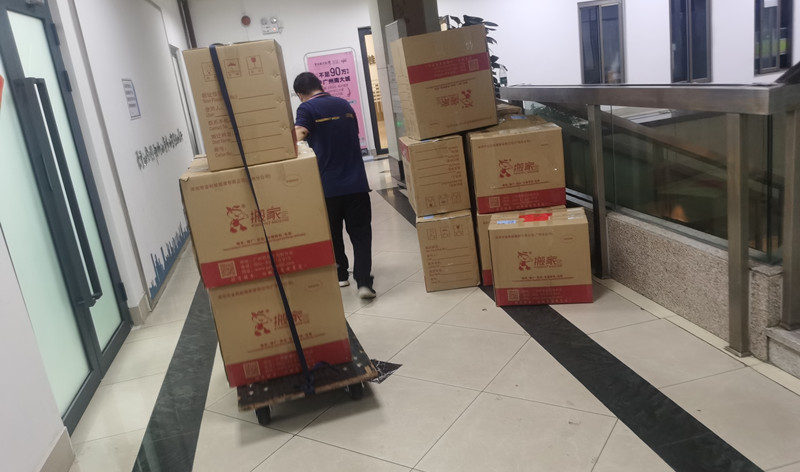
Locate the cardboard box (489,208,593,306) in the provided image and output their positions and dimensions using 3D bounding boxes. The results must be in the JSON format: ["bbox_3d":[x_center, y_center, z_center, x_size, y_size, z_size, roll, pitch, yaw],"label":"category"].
[{"bbox_3d":[0.858,0.128,3.794,0.554,0.482,0.356,-4,15,14],"label":"cardboard box"}]

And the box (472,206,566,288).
[{"bbox_3d":[0.818,0.022,4.207,0.554,0.482,0.356,-6,15,7],"label":"box"}]

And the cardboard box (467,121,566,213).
[{"bbox_3d":[0.768,-0.447,4.102,0.554,0.482,0.356,-6,15,7],"label":"cardboard box"}]

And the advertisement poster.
[{"bbox_3d":[-1.037,-2.200,10.472,0.860,1.790,0.050,-11,15,-10],"label":"advertisement poster"}]

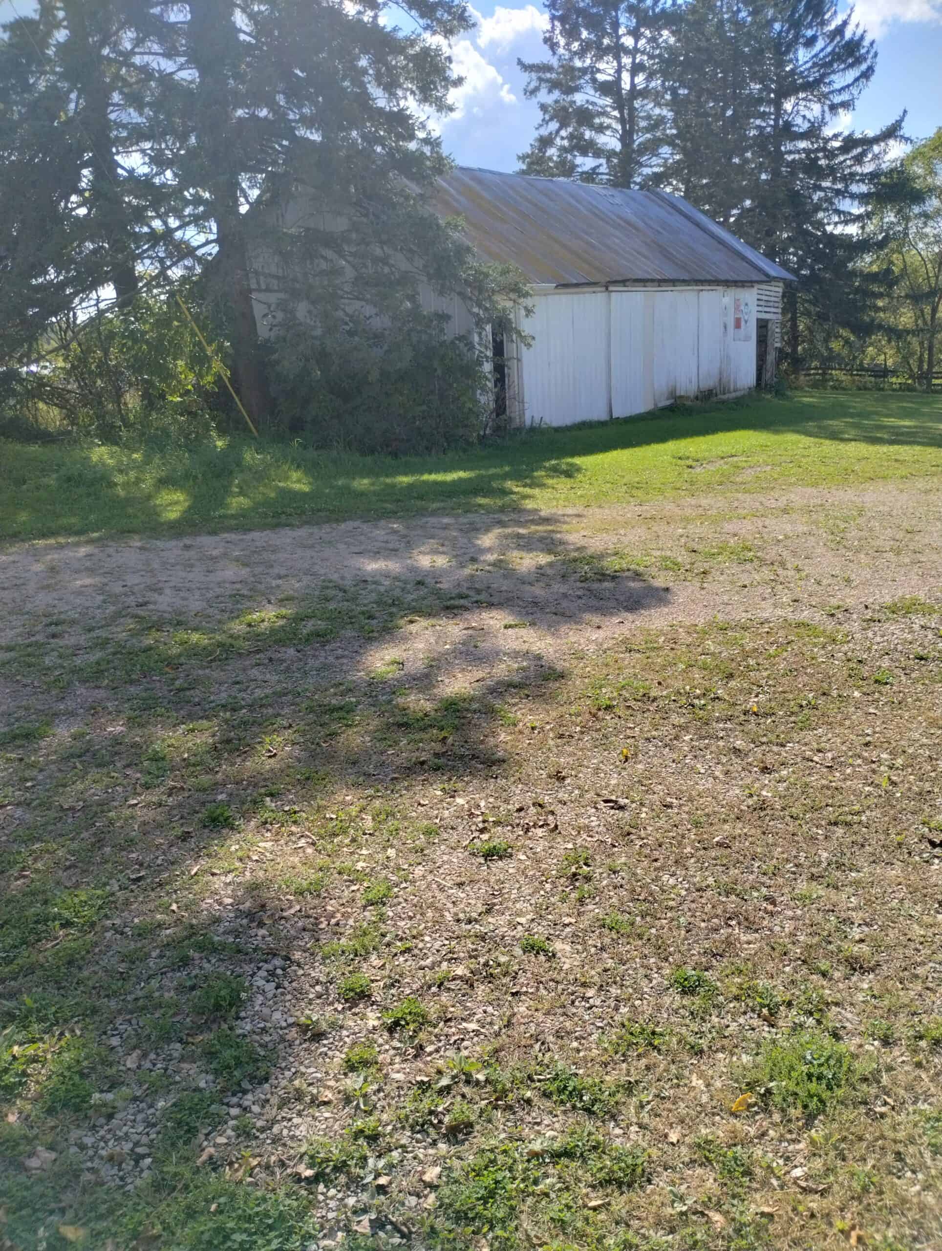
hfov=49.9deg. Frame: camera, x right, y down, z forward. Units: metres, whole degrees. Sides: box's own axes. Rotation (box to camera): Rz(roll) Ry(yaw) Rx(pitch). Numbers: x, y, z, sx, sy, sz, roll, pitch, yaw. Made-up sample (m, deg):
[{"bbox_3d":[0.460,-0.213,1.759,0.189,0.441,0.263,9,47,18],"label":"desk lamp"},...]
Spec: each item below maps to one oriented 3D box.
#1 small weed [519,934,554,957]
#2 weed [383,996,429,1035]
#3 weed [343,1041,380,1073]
[{"bbox_3d":[0.164,0.810,2.562,0.088,0.034,0.072,-3,16,0],"label":"small weed"},{"bbox_3d":[-0.147,0.887,2.308,0.104,0.053,0.099,-3,16,0],"label":"weed"},{"bbox_3d":[-0.236,0.931,2.187,0.077,0.043,0.071,-3,16,0],"label":"weed"}]

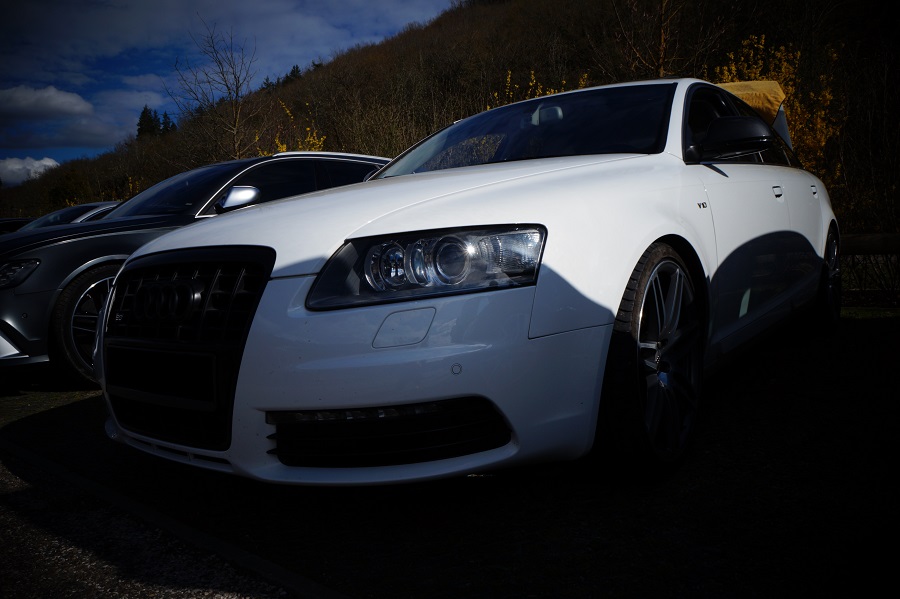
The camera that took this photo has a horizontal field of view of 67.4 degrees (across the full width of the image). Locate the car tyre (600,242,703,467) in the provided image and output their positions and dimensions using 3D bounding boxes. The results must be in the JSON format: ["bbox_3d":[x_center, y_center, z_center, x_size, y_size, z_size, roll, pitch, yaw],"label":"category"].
[{"bbox_3d":[0.504,0.171,1.905,0.250,0.670,0.670,0,6,35],"label":"car tyre"}]

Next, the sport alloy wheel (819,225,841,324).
[{"bbox_3d":[2.226,-0.128,4.152,0.250,0.670,0.670,0,6,38],"label":"sport alloy wheel"}]

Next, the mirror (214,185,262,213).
[{"bbox_3d":[-1.348,-0.634,4.300,0.240,0.165,0.200,0,6,38],"label":"mirror"}]

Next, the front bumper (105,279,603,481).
[{"bbox_3d":[-0.538,0.148,1.839,1.850,0.440,0.605,0,6,38],"label":"front bumper"}]

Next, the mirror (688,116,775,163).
[{"bbox_3d":[0.937,-0.534,2.264,0.230,0.150,0.200,0,6,38],"label":"mirror"}]

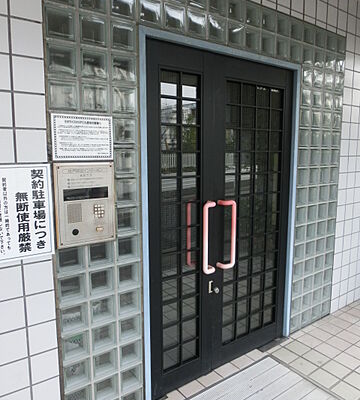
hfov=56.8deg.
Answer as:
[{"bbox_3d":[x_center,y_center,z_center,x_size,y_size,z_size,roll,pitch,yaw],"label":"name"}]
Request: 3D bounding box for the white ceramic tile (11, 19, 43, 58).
[{"bbox_3d":[-0.646,-0.680,1.408,0.121,0.144,0.010,-6,10,-35],"label":"white ceramic tile"}]

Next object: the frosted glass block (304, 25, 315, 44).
[{"bbox_3d":[0.952,-1.253,2.538,0.145,0.145,0.090,-6,10,-35],"label":"frosted glass block"}]

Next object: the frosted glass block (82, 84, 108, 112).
[{"bbox_3d":[-0.431,-0.500,1.643,0.145,0.145,0.090,-6,10,-35],"label":"frosted glass block"}]

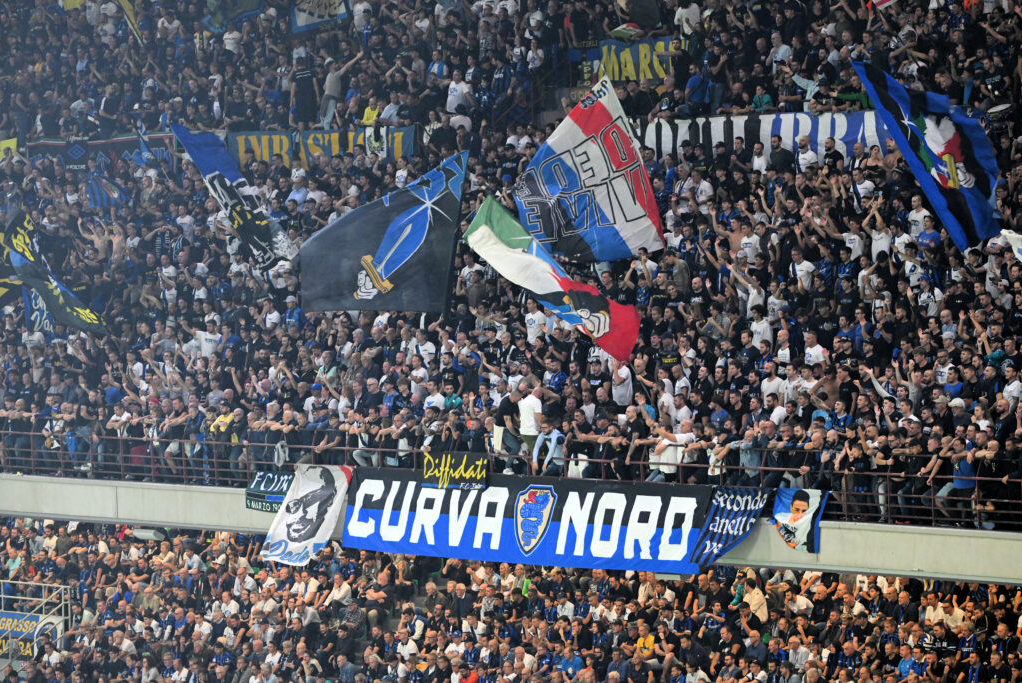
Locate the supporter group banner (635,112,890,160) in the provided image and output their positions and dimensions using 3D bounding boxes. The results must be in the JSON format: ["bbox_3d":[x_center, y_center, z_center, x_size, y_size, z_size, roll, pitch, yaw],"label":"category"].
[{"bbox_3d":[5.458,-4.442,111.499,0.120,1.100,8.451,-3,3,-41],"label":"supporter group banner"}]

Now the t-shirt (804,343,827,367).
[{"bbox_3d":[5.858,0.365,98.500,0.480,0.680,0.280,1,3,43],"label":"t-shirt"}]

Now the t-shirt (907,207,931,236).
[{"bbox_3d":[8.098,-2.329,101.500,0.500,0.660,0.280,0,3,35],"label":"t-shirt"}]

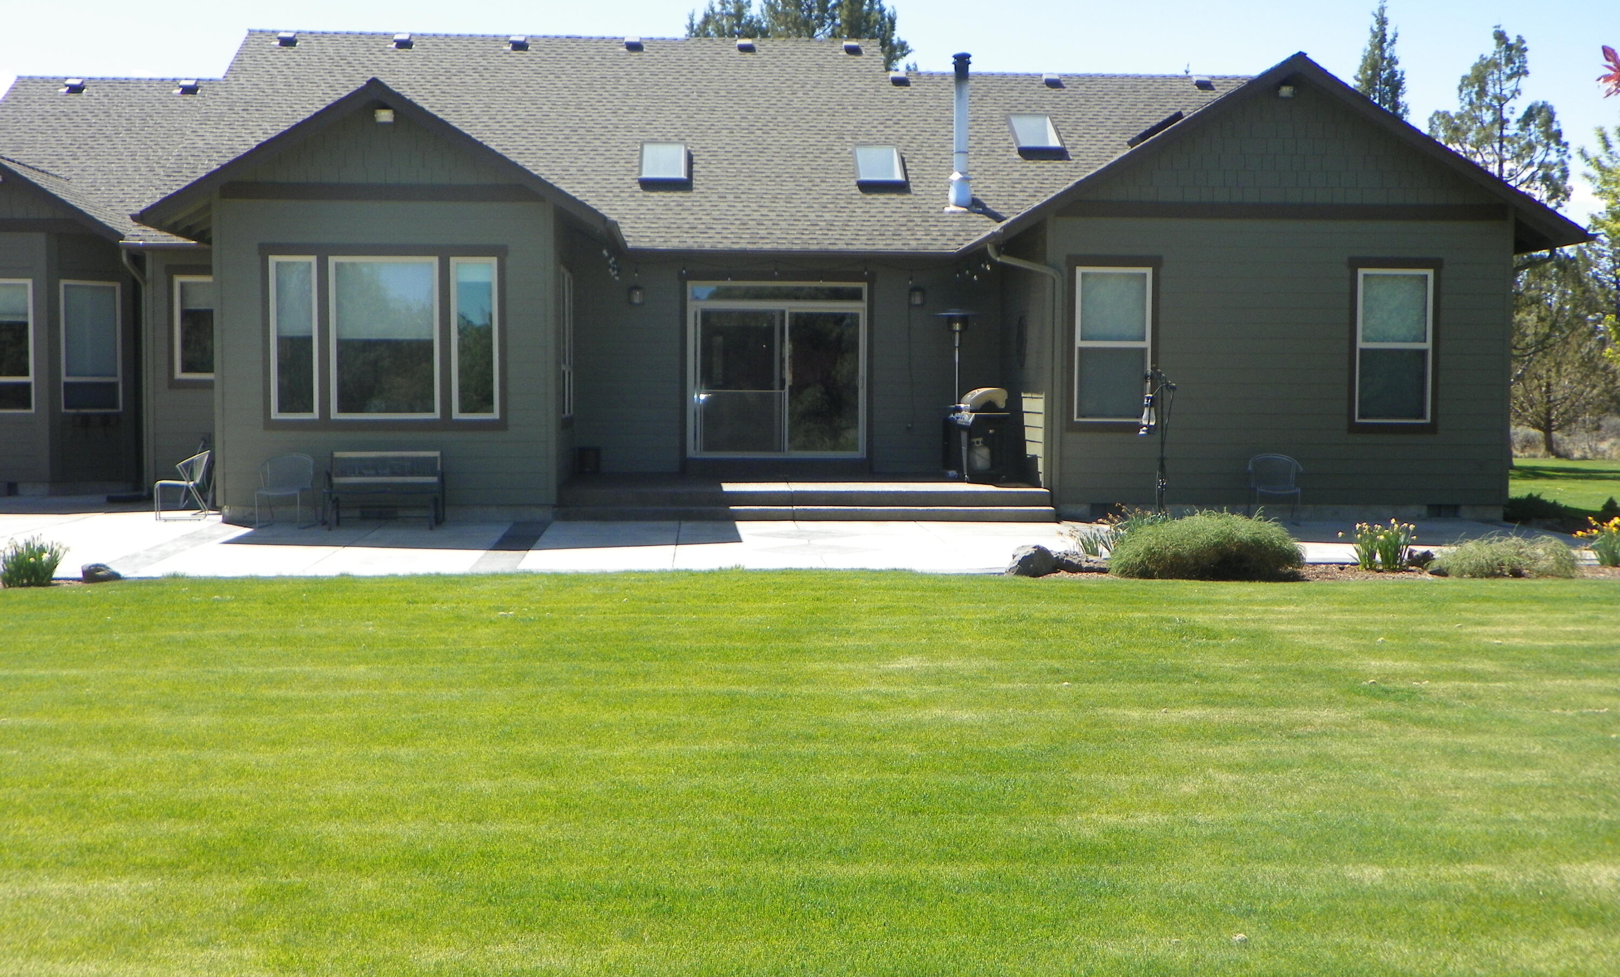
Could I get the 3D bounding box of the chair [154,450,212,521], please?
[{"bbox_3d":[-7.179,-0.047,21.988,0.600,0.770,0.540,0,3,-10],"label":"chair"}]

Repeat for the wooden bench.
[{"bbox_3d":[-4.602,0.013,20.763,1.270,0.800,0.700,0,4,-4],"label":"wooden bench"}]

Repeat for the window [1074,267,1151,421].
[{"bbox_3d":[3.579,-1.695,22.595,0.906,1.816,0.100,0,3,-3],"label":"window"}]

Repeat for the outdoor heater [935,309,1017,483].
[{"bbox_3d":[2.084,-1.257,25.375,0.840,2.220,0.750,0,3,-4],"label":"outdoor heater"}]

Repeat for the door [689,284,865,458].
[{"bbox_3d":[-0.449,-1.604,26.016,2.430,2.400,0.130,0,4,-4],"label":"door"}]

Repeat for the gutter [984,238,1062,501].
[{"bbox_3d":[2.497,-1.303,22.319,0.880,3.080,0.220,0,4,-4],"label":"gutter"}]

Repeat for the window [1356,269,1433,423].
[{"bbox_3d":[6.992,-1.692,22.881,0.940,1.840,0.090,0,3,-4],"label":"window"}]

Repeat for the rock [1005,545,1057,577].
[{"bbox_3d":[1.953,0.623,16.788,0.440,0.270,0.380,0,4,-4],"label":"rock"}]

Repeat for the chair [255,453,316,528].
[{"bbox_3d":[-5.711,0.020,20.889,0.540,0.770,0.600,0,3,2],"label":"chair"}]

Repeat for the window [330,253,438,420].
[{"bbox_3d":[-4.749,-1.680,21.415,1.220,1.820,0.100,0,4,-4],"label":"window"}]

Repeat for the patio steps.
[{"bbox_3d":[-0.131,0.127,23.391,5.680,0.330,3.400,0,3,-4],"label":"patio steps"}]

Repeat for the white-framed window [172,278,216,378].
[{"bbox_3d":[-7.899,-2.126,25.434,1.050,1.370,0.090,0,3,-4],"label":"white-framed window"}]

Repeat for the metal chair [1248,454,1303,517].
[{"bbox_3d":[5.416,0.000,22.273,0.600,0.800,0.580,1,4,4],"label":"metal chair"}]

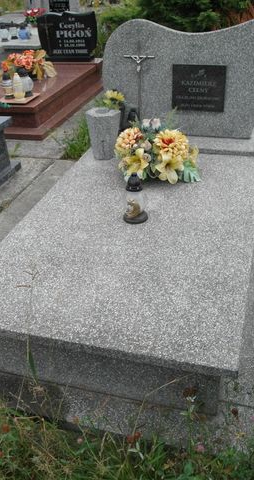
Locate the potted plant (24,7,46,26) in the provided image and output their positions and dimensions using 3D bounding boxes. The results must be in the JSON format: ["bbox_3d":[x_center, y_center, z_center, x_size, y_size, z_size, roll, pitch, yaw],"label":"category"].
[{"bbox_3d":[-1.400,-3.311,6.589,0.340,0.270,0.300,6,35,17],"label":"potted plant"}]

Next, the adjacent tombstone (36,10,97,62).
[{"bbox_3d":[-0.637,-2.258,4.918,0.650,0.510,0.100,6,35,17],"label":"adjacent tombstone"}]

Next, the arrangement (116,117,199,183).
[{"bbox_3d":[0.176,-0.477,2.273,0.420,0.250,0.310,6,35,17],"label":"arrangement"}]

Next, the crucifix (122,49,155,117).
[{"bbox_3d":[0.079,-0.987,2.838,0.210,0.420,0.032,7,34,16],"label":"crucifix"}]

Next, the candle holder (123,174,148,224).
[{"bbox_3d":[0.031,-0.183,1.890,0.108,0.208,0.108,-4,34,3],"label":"candle holder"}]

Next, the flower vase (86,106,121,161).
[{"bbox_3d":[-0.128,-0.587,2.474,0.190,0.258,0.185,6,35,17],"label":"flower vase"}]

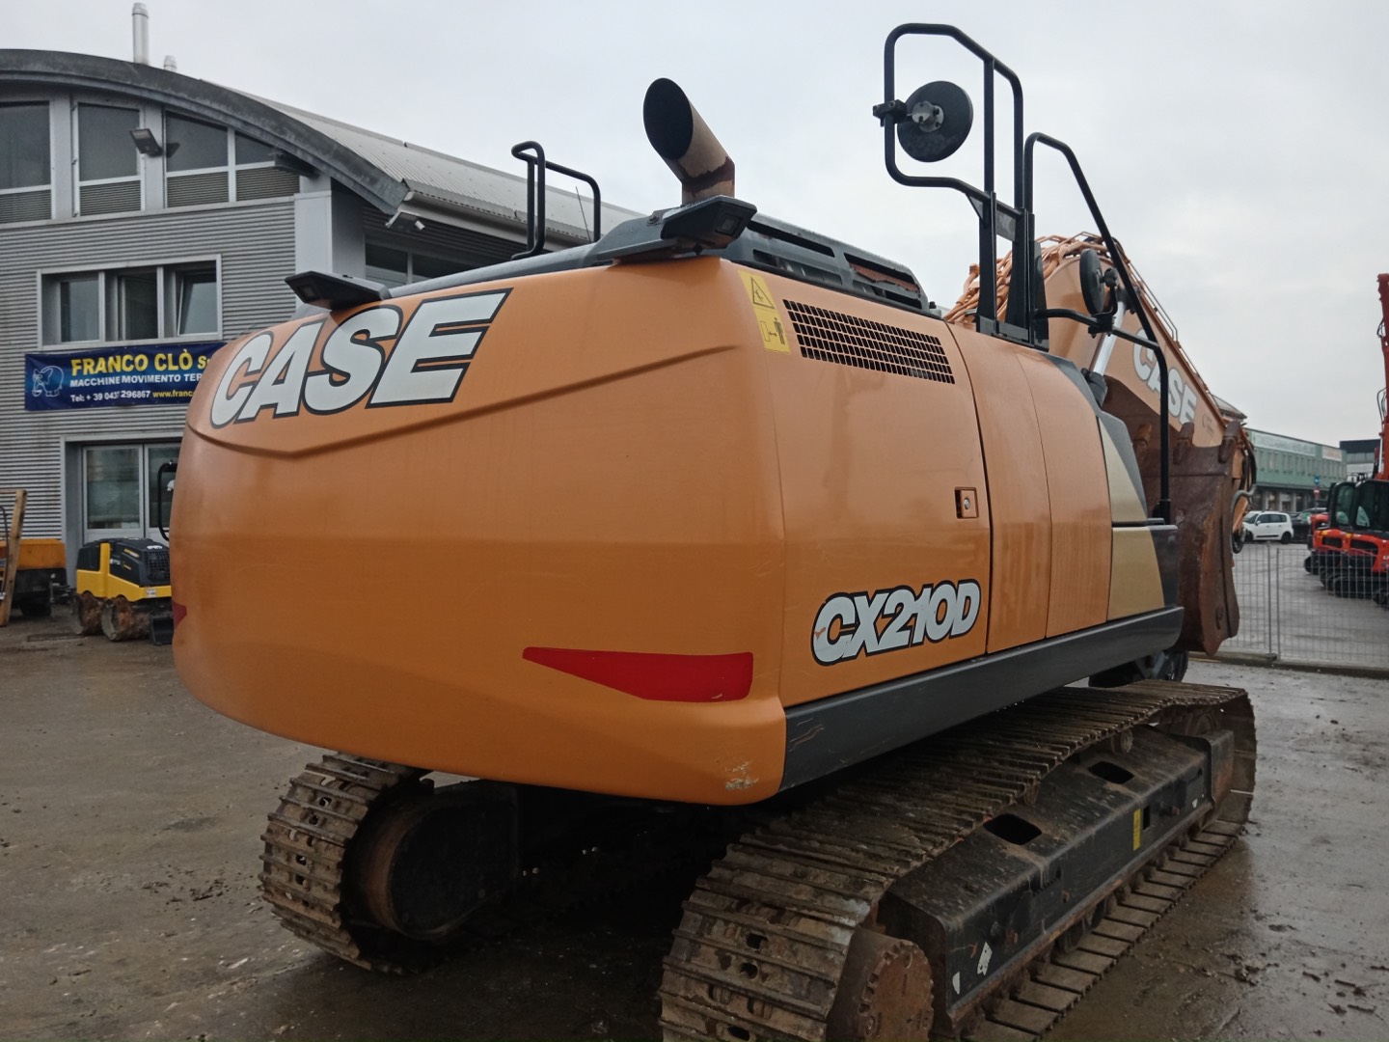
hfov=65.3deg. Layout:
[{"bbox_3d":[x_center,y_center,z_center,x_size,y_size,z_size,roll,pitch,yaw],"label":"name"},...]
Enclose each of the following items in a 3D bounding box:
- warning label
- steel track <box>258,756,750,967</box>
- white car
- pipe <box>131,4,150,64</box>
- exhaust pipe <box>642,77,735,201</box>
[{"bbox_3d":[0.158,-0.473,2.457,0.010,0.190,0.095,-26,-15,36],"label":"warning label"},{"bbox_3d":[-0.043,1.274,5.671,0.500,0.860,4.450,0,1,39],"label":"steel track"},{"bbox_3d":[27.900,0.340,54.100,4.080,1.630,1.740,-1,0,-22],"label":"white car"},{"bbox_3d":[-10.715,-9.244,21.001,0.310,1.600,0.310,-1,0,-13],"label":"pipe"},{"bbox_3d":[-0.002,-0.916,2.755,0.137,0.340,0.255,0,1,39],"label":"exhaust pipe"}]

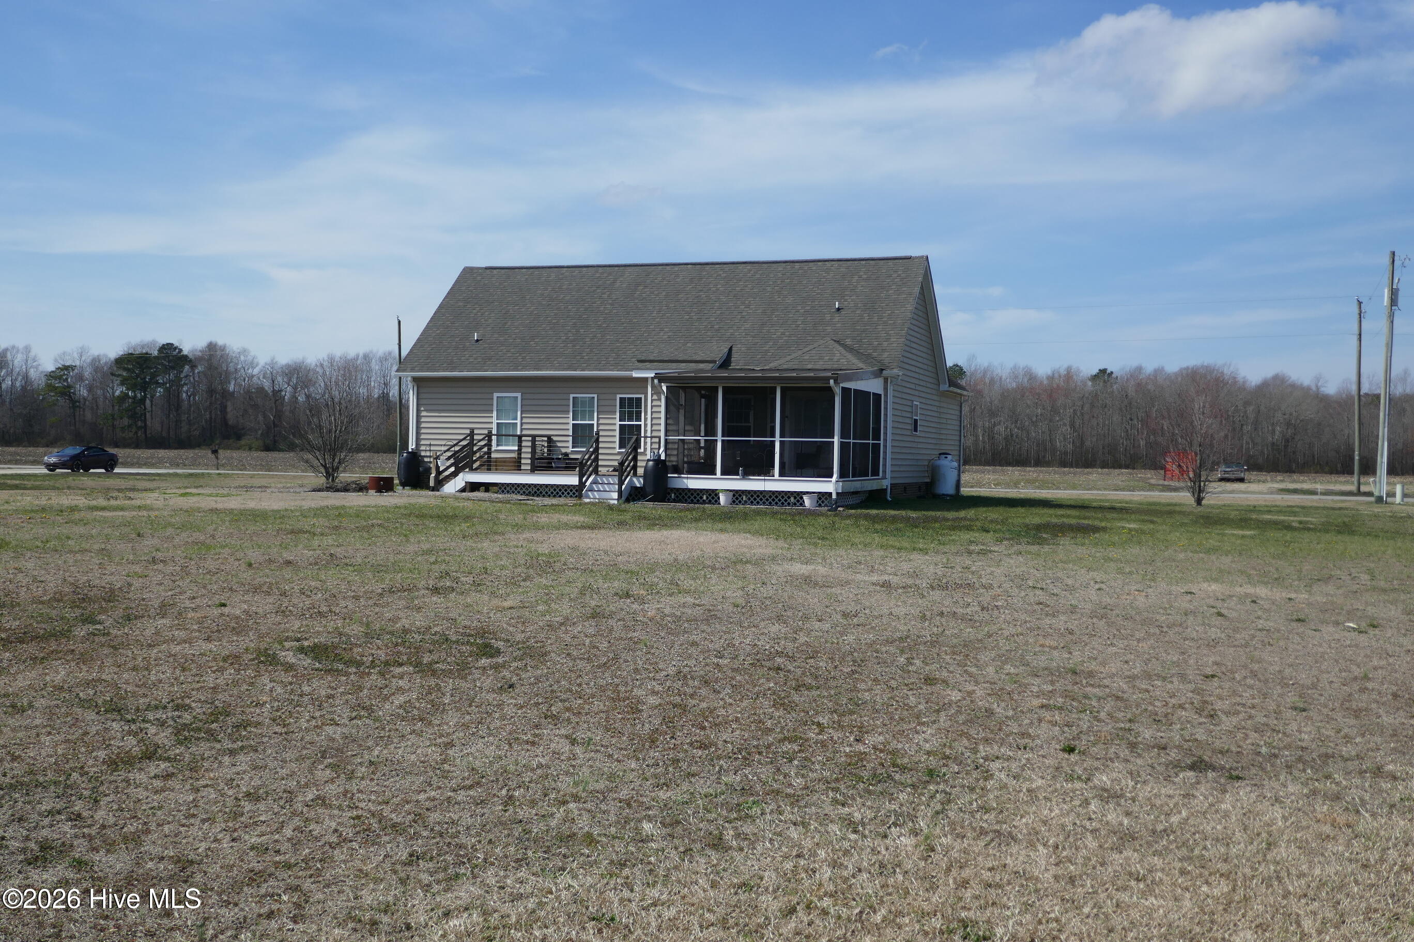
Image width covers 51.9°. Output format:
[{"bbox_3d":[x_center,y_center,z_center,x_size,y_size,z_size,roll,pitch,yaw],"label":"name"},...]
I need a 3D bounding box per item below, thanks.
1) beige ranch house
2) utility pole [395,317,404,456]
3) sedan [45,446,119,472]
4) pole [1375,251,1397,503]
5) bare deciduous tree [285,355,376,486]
[{"bbox_3d":[-0.857,-2.659,40.311,13.900,6.400,14.800,1,1,19],"label":"beige ranch house"},{"bbox_3d":[-20.707,-5.031,97.566,0.280,10.377,0.280,1,1,19],"label":"utility pole"},{"bbox_3d":[-35.423,-0.645,82.291,1.840,1.440,4.690,1,1,18],"label":"sedan"},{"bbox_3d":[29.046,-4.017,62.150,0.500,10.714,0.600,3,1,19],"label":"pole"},{"bbox_3d":[-11.596,-1.559,44.800,2.800,4.037,2.800,1,1,19],"label":"bare deciduous tree"}]

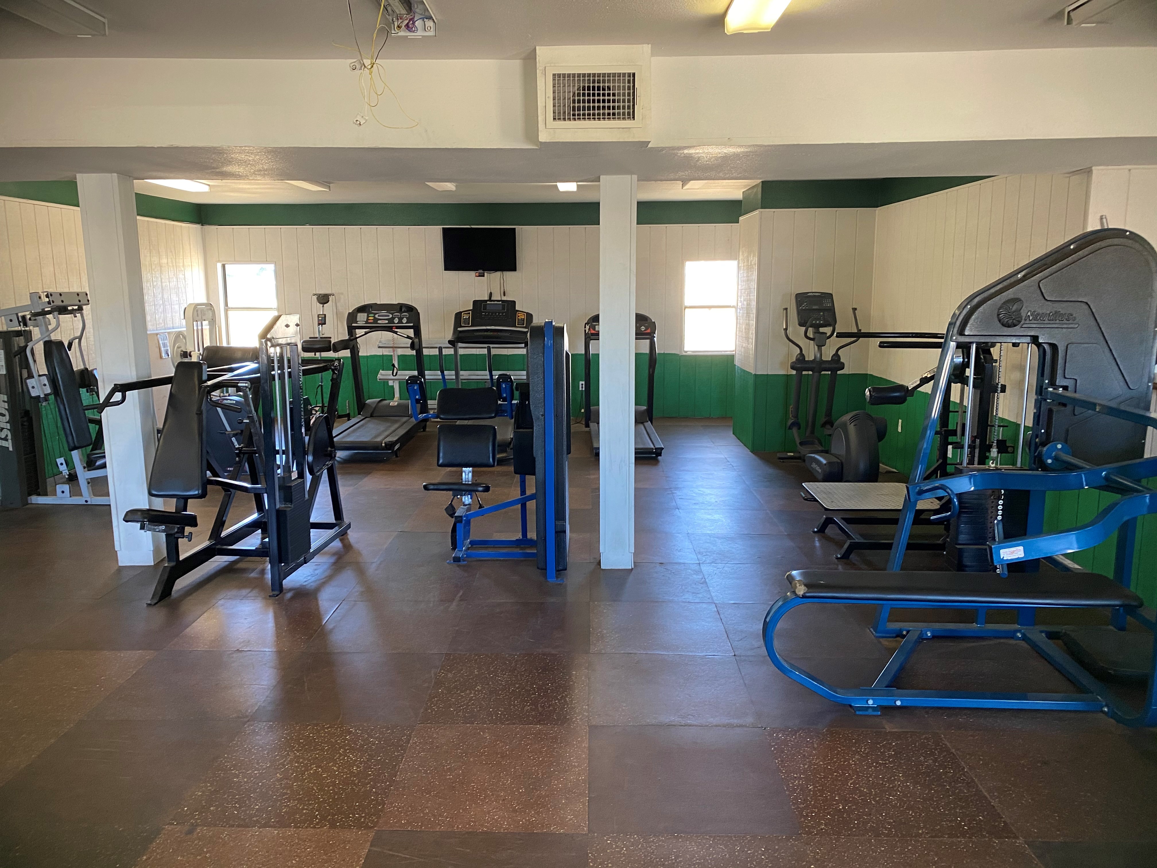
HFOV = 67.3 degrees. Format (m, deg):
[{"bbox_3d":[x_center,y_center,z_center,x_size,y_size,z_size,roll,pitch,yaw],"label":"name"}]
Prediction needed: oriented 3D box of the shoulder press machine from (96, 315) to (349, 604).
[{"bbox_3d":[-2.031,0.040,5.135,0.990,1.490,1.460,1,10,6],"label":"shoulder press machine"}]

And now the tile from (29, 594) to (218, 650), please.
[{"bbox_3d":[-2.235,0.940,4.322,0.655,0.012,0.655,0,10,1],"label":"tile"}]

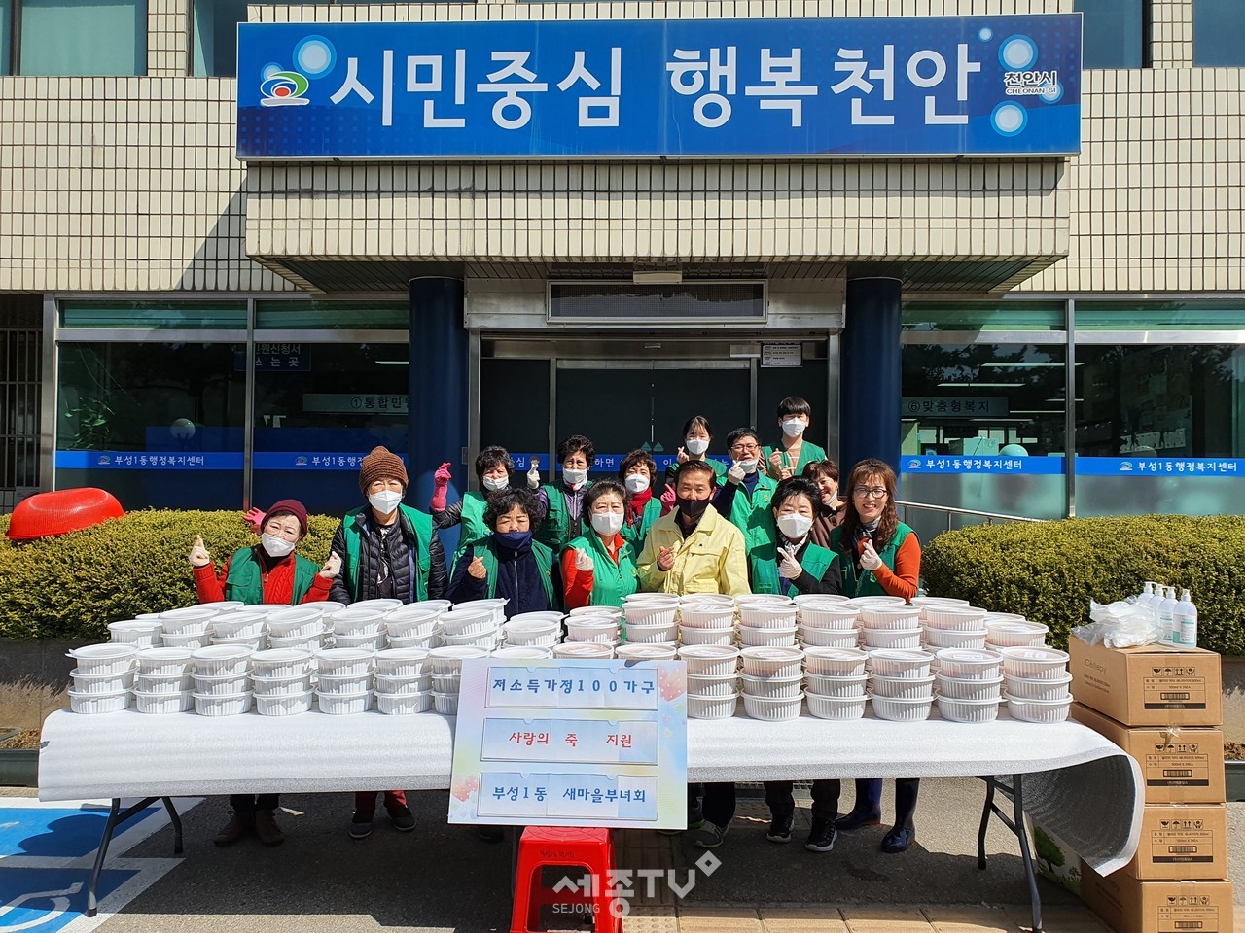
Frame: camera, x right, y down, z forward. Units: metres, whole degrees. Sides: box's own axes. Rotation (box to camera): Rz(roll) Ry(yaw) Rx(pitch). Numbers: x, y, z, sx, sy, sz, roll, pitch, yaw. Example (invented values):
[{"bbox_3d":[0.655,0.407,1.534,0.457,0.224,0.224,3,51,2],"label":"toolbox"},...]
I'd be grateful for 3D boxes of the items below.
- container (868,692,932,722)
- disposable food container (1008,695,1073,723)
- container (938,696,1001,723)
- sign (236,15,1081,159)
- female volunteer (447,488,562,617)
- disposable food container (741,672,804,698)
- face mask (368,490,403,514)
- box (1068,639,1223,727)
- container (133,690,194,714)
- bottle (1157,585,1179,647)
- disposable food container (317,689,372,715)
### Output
[{"bbox_3d":[0.962,0.823,3.241,0.216,0.083,0.216,1,-2,-2],"label":"container"},{"bbox_3d":[1.437,0.827,3.224,0.216,0.083,0.216,1,-2,-2],"label":"disposable food container"},{"bbox_3d":[1.228,0.849,3.310,0.215,0.074,0.215,1,-1,3],"label":"container"},{"bbox_3d":[0.207,-2.699,6.720,6.005,0.990,0.130,1,-1,2],"label":"sign"},{"bbox_3d":[-0.506,0.849,4.040,0.500,1.500,0.380,1,-1,-6],"label":"female volunteer"},{"bbox_3d":[0.521,0.747,3.239,0.216,0.083,0.216,1,-2,-2],"label":"disposable food container"},{"bbox_3d":[-0.995,0.149,3.930,0.140,0.105,0.080,1,-1,0],"label":"face mask"},{"bbox_3d":[1.770,0.721,3.197,0.305,0.230,0.374,1,-1,-2],"label":"box"},{"bbox_3d":[-1.591,0.802,3.257,0.216,0.083,0.216,1,-2,-2],"label":"container"},{"bbox_3d":[1.876,0.514,3.200,0.072,0.192,0.070,1,-1,5],"label":"bottle"},{"bbox_3d":[-0.950,0.791,3.189,0.187,0.068,0.187,1,-1,0],"label":"disposable food container"}]

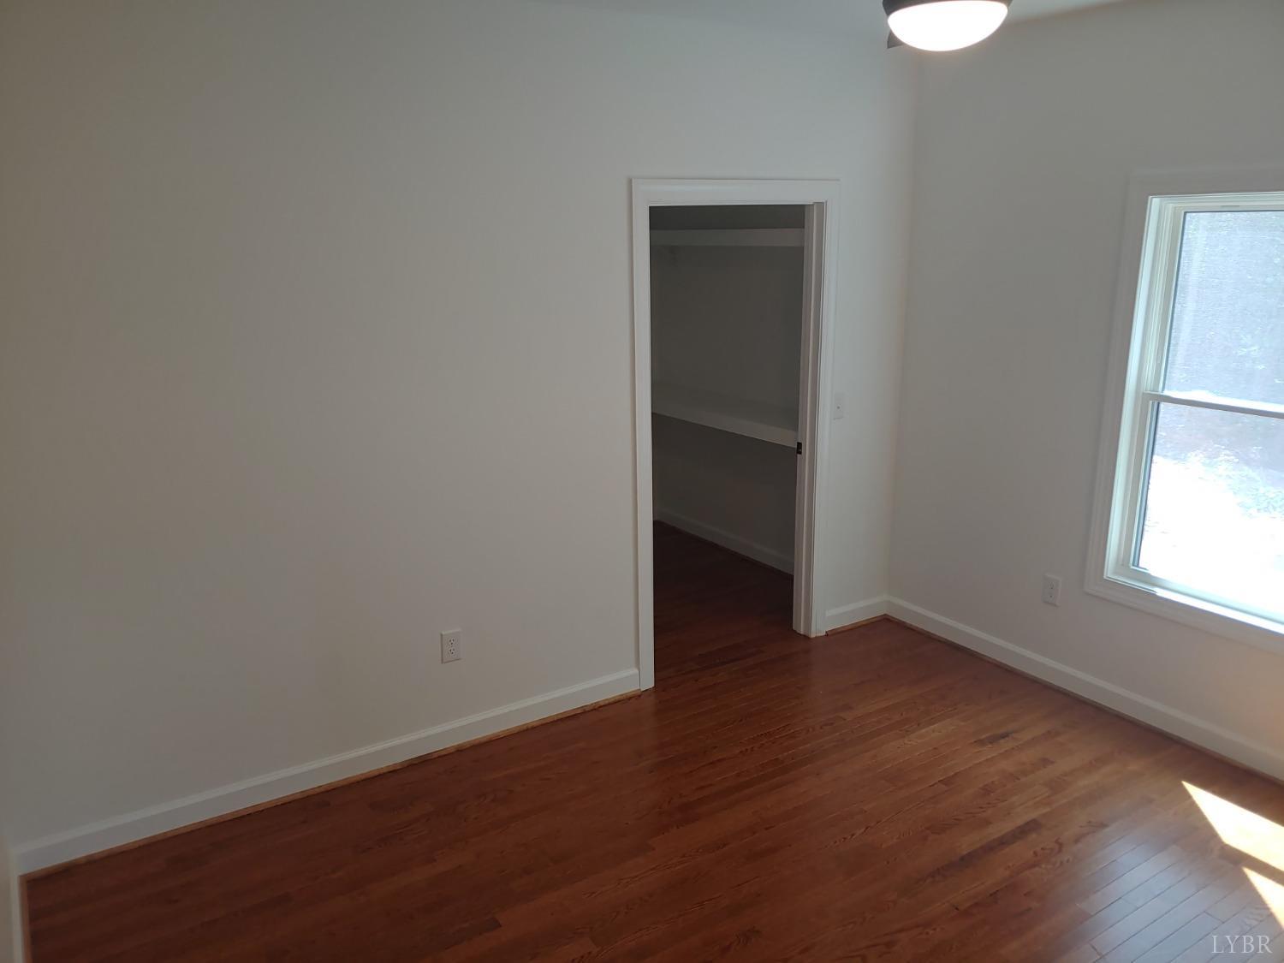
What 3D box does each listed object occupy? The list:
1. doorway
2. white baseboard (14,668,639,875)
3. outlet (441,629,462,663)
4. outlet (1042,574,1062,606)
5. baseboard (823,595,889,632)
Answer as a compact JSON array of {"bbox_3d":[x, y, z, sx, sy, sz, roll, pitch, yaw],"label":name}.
[{"bbox_3d":[0.400,-0.204,4.099,1.063,2.135,0.140,-9,17,-30],"label":"doorway"},{"bbox_3d":[-0.987,1.025,3.447,2.290,0.116,0.020,-9,17,-30],"label":"white baseboard"},{"bbox_3d":[-0.724,0.628,3.525,0.078,0.121,0.009,-9,17,-30],"label":"outlet"},{"bbox_3d":[1.750,0.467,3.958,0.009,0.122,0.078,-9,17,-30],"label":"outlet"},{"bbox_3d":[1.091,0.677,4.683,0.430,0.118,0.020,-9,17,-30],"label":"baseboard"}]

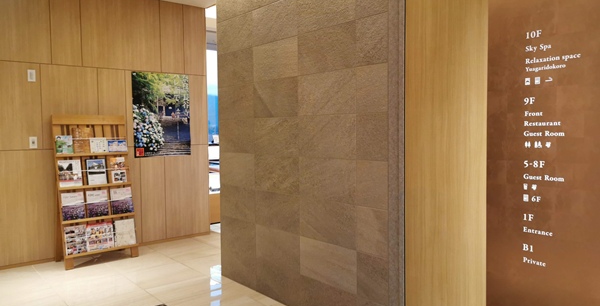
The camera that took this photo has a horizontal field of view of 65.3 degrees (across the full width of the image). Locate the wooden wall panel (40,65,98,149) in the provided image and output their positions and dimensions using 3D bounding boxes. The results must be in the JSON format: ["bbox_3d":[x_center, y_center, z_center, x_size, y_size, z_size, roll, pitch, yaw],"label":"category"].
[{"bbox_3d":[-2.534,-0.500,5.170,0.584,0.905,0.040,-3,4,-39],"label":"wooden wall panel"}]

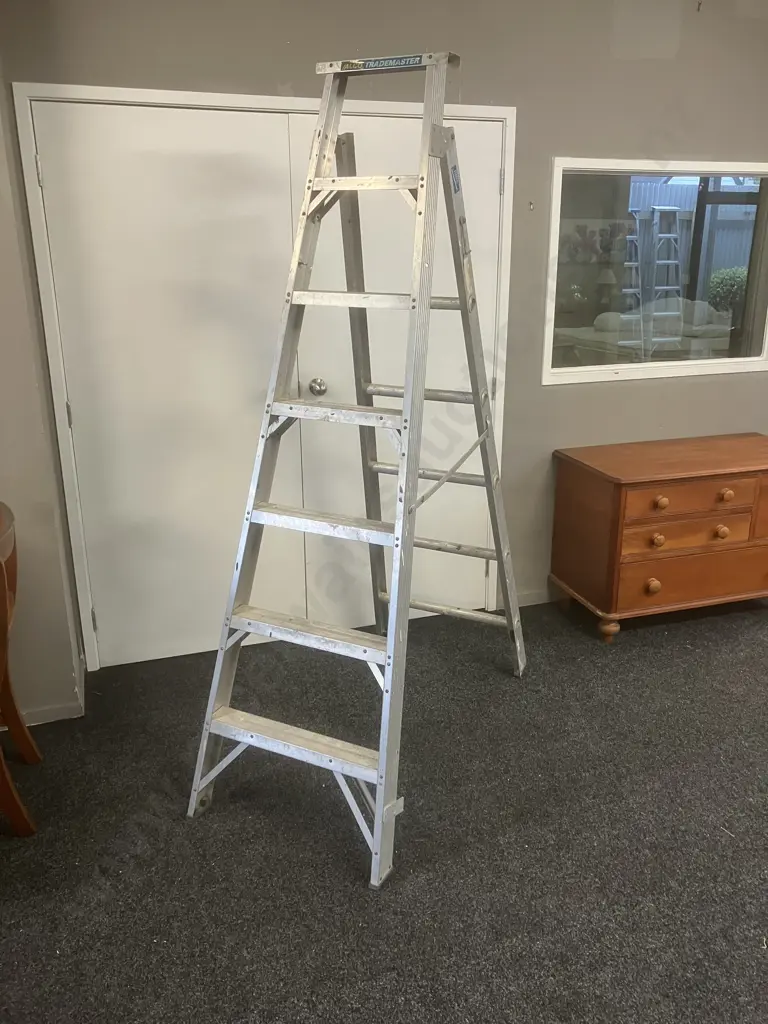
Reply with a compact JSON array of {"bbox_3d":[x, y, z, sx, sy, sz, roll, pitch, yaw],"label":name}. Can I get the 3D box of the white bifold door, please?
[{"bbox_3d":[-0.332,-0.430,3.159,1.640,1.990,0.045,-6,19,-18],"label":"white bifold door"}]

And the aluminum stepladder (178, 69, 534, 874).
[{"bbox_3d":[-0.010,-0.223,2.473,0.634,2.030,1.285,9,20,25],"label":"aluminum stepladder"}]

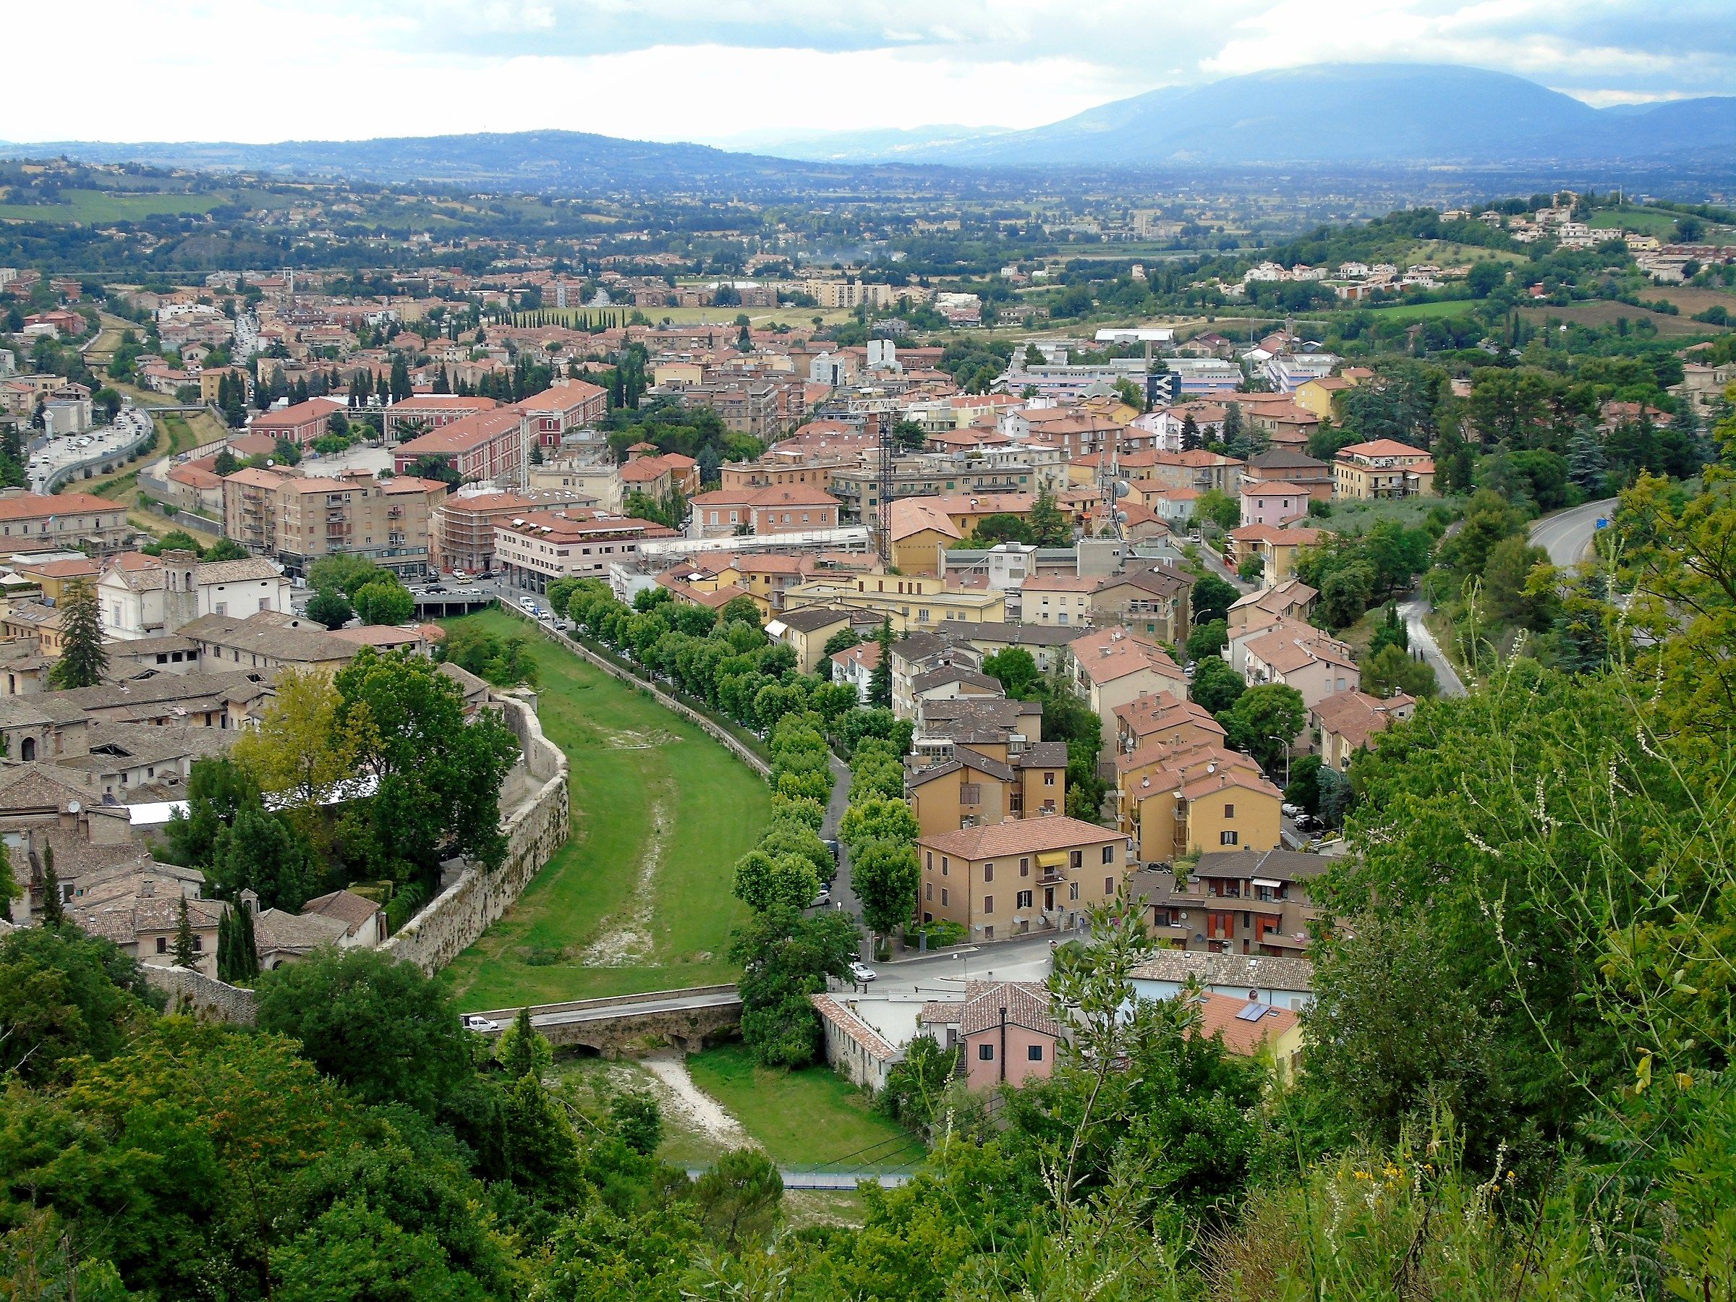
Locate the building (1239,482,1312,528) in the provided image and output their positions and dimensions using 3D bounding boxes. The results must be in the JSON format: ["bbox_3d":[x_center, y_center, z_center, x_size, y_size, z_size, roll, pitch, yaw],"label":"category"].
[{"bbox_3d":[82.050,-29.570,624.910,13.300,9.300,11.000,0,9,-1],"label":"building"}]

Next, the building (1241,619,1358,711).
[{"bbox_3d":[56.650,5.080,405.400,10.300,12.440,25.000,-1,9,-4],"label":"building"}]

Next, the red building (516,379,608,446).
[{"bbox_3d":[-103.040,-78.410,1025.430,18.500,15.000,85.000,1,10,5],"label":"red building"}]

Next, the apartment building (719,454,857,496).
[{"bbox_3d":[-18.920,-38.690,754.920,31.000,18.000,19.000,-7,12,-35],"label":"apartment building"}]

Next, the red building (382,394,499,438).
[{"bbox_3d":[-136.570,-74.390,1006.120,36.000,14.700,17.000,1,10,5],"label":"red building"}]

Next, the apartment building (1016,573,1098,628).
[{"bbox_3d":[34.300,-9.520,561.260,12.800,8.400,11.500,2,9,10],"label":"apartment building"}]

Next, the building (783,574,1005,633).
[{"bbox_3d":[4.930,-7.300,534.020,37.000,10.470,14.000,4,10,23],"label":"building"}]

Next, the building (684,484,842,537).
[{"bbox_3d":[-23.150,-31.480,689.740,32.500,11.000,15.000,-1,9,-8],"label":"building"}]

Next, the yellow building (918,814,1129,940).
[{"bbox_3d":[17.050,24.010,343.210,20.900,11.100,10.900,-6,11,-31],"label":"yellow building"}]

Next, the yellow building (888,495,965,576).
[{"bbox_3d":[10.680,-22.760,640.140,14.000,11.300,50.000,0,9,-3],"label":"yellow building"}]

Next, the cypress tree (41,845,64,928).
[{"bbox_3d":[-74.960,22.130,285.730,1.900,8.960,1.900,0,9,0],"label":"cypress tree"}]

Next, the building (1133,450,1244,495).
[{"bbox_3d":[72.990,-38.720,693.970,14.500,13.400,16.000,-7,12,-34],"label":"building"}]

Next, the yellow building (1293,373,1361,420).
[{"bbox_3d":[123.840,-66.540,828.770,15.500,11.500,13.000,-7,12,-34],"label":"yellow building"}]

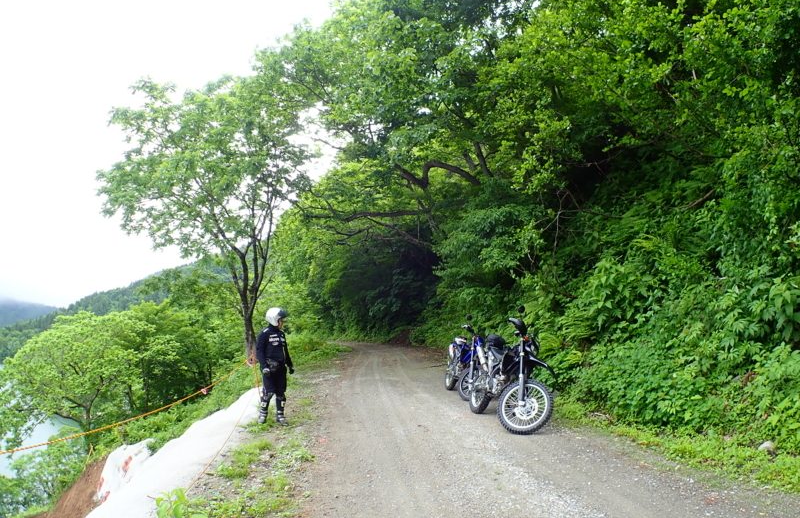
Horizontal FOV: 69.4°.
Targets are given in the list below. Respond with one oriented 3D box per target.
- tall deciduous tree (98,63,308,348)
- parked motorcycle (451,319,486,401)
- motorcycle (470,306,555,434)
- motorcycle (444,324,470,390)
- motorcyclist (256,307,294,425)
[{"bbox_3d":[-5.700,-1.250,17.000,6.000,8.400,5.800,1,-6,-12],"label":"tall deciduous tree"},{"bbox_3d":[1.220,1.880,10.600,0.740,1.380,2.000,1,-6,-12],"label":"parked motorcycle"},{"bbox_3d":[1.470,1.510,7.850,0.760,1.450,2.050,2,-6,-16],"label":"motorcycle"},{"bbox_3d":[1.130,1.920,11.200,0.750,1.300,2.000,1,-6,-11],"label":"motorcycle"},{"bbox_3d":[-1.770,1.530,8.200,0.400,1.690,0.580,-5,-8,42],"label":"motorcyclist"}]

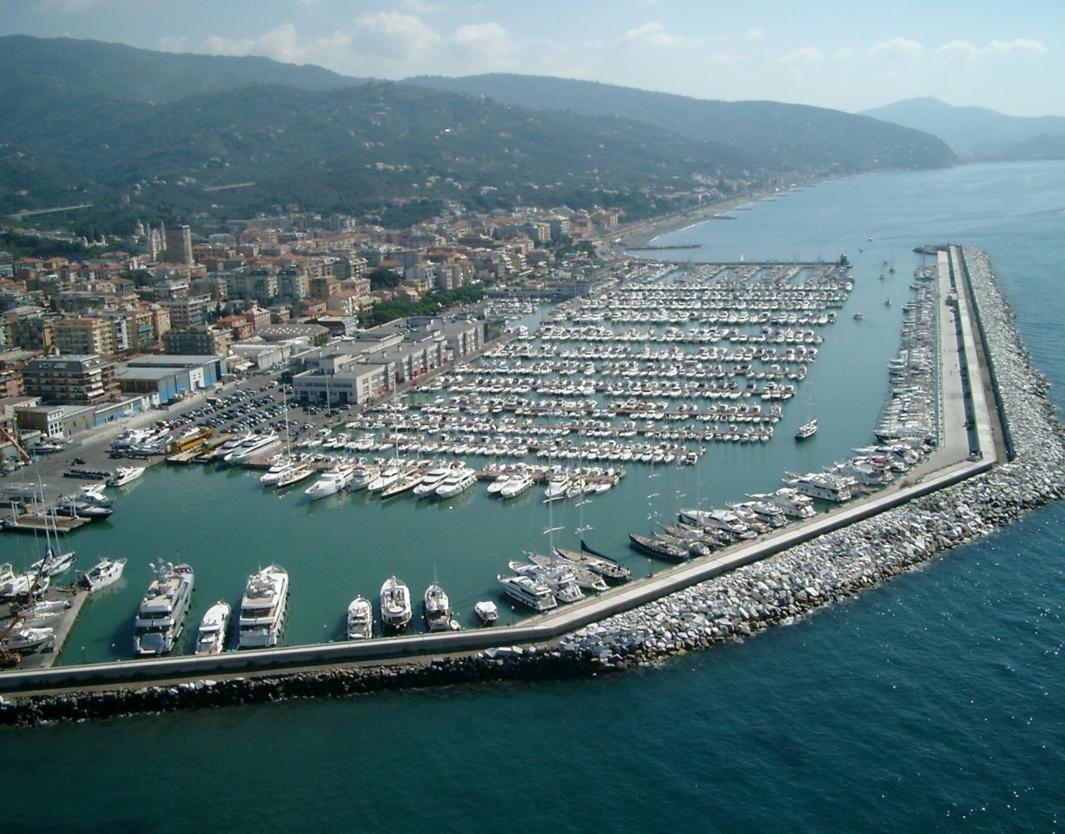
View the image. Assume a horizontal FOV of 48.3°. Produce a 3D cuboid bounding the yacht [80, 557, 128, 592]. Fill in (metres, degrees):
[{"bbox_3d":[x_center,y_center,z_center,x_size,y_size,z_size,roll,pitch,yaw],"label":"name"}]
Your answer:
[{"bbox_3d":[-104.560,37.140,291.220,4.200,5.800,13.300,5,14,25],"label":"yacht"}]

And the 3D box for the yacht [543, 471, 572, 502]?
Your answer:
[{"bbox_3d":[7.170,20.330,356.900,4.800,5.200,15.700,4,14,21],"label":"yacht"}]

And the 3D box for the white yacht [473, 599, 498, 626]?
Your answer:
[{"bbox_3d":[-10.280,43.150,263.640,3.200,3.200,7.800,-6,13,-17],"label":"white yacht"}]

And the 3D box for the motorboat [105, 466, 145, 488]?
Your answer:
[{"bbox_3d":[-129.280,17.720,380.100,4.400,5.000,14.000,4,14,22],"label":"motorboat"}]

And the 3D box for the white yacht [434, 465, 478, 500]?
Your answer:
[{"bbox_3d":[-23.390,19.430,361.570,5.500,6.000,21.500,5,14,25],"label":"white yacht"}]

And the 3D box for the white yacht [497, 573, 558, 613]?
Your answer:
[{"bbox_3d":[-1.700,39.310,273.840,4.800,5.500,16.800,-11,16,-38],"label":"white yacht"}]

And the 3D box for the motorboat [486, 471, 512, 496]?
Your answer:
[{"bbox_3d":[-10.570,20.150,363.190,3.900,3.400,13.300,4,14,22],"label":"motorboat"}]

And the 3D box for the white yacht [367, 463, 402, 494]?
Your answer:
[{"bbox_3d":[-46.090,19.230,370.030,5.300,6.500,21.000,3,13,20],"label":"white yacht"}]

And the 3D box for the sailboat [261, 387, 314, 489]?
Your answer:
[{"bbox_3d":[-76.340,6.190,379.130,5.000,30.000,20.500,4,14,23],"label":"sailboat"}]

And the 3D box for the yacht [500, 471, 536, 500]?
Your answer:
[{"bbox_3d":[-5.330,20.260,360.420,4.800,6.000,19.000,3,13,21],"label":"yacht"}]

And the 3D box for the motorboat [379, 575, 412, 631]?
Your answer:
[{"bbox_3d":[-30.680,40.370,265.850,6.400,9.000,19.500,-4,13,-8],"label":"motorboat"}]

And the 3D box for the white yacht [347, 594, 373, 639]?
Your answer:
[{"bbox_3d":[-37.950,43.090,260.980,5.100,5.200,18.000,-3,13,-7],"label":"white yacht"}]

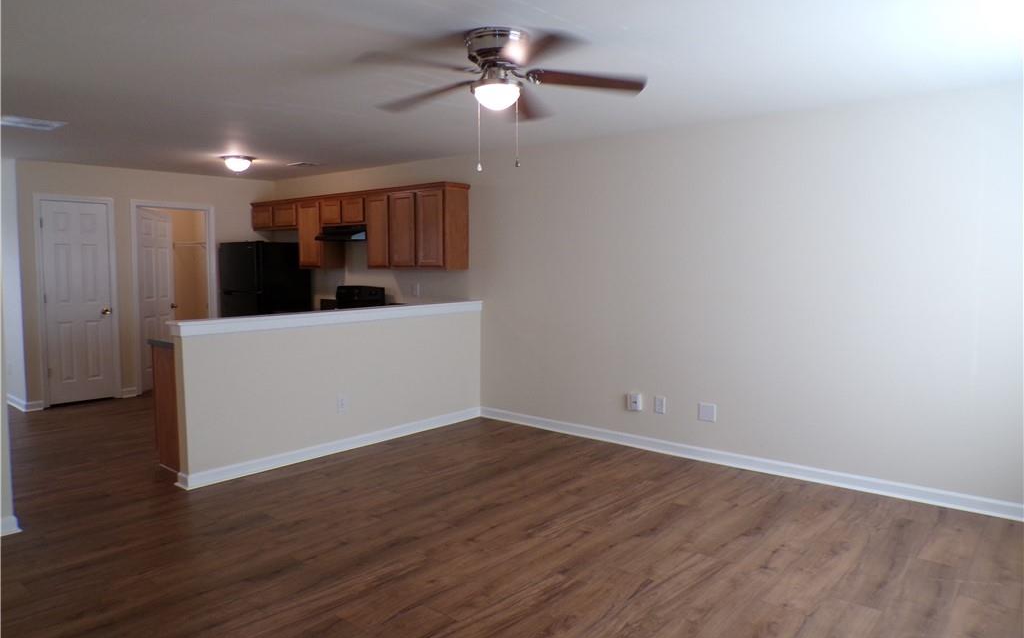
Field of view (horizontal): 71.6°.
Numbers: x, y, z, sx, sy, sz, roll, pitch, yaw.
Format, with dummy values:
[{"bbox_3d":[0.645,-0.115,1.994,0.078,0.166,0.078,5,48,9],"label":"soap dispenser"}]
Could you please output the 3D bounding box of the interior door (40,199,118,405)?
[{"bbox_3d":[-4.427,-0.149,7.258,0.045,2.030,0.615,4,6,40],"label":"interior door"}]

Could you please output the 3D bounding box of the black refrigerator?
[{"bbox_3d":[-2.818,-0.041,8.209,0.770,1.670,0.690,4,6,40],"label":"black refrigerator"}]

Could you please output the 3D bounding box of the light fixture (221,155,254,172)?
[{"bbox_3d":[-2.555,-1.450,6.632,0.330,0.140,0.330,4,6,40],"label":"light fixture"}]

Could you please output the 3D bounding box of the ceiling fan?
[{"bbox_3d":[-0.069,-1.061,3.092,1.300,0.330,1.320,4,6,40],"label":"ceiling fan"}]

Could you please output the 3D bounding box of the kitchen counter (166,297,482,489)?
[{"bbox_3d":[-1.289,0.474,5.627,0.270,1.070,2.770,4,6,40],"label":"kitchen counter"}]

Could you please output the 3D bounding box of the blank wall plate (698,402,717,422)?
[{"bbox_3d":[1.425,0.683,5.180,0.125,0.122,0.008,4,6,40],"label":"blank wall plate"}]

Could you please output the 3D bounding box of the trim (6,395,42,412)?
[{"bbox_3d":[-4.930,0.840,7.184,0.640,0.095,0.140,4,6,40],"label":"trim"}]

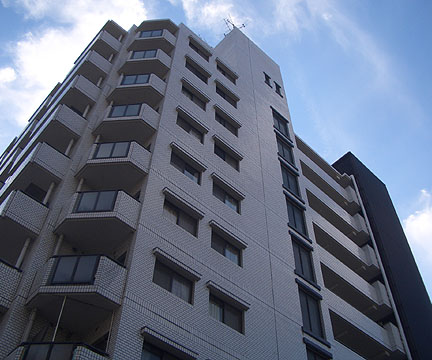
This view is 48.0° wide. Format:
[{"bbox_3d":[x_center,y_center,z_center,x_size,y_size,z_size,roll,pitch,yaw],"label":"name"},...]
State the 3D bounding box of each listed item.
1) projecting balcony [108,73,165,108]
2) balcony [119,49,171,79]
[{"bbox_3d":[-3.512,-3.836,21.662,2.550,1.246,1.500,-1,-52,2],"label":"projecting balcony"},{"bbox_3d":[-3.481,-5.673,24.197,2.500,1.200,1.200,-1,-52,2],"label":"balcony"}]

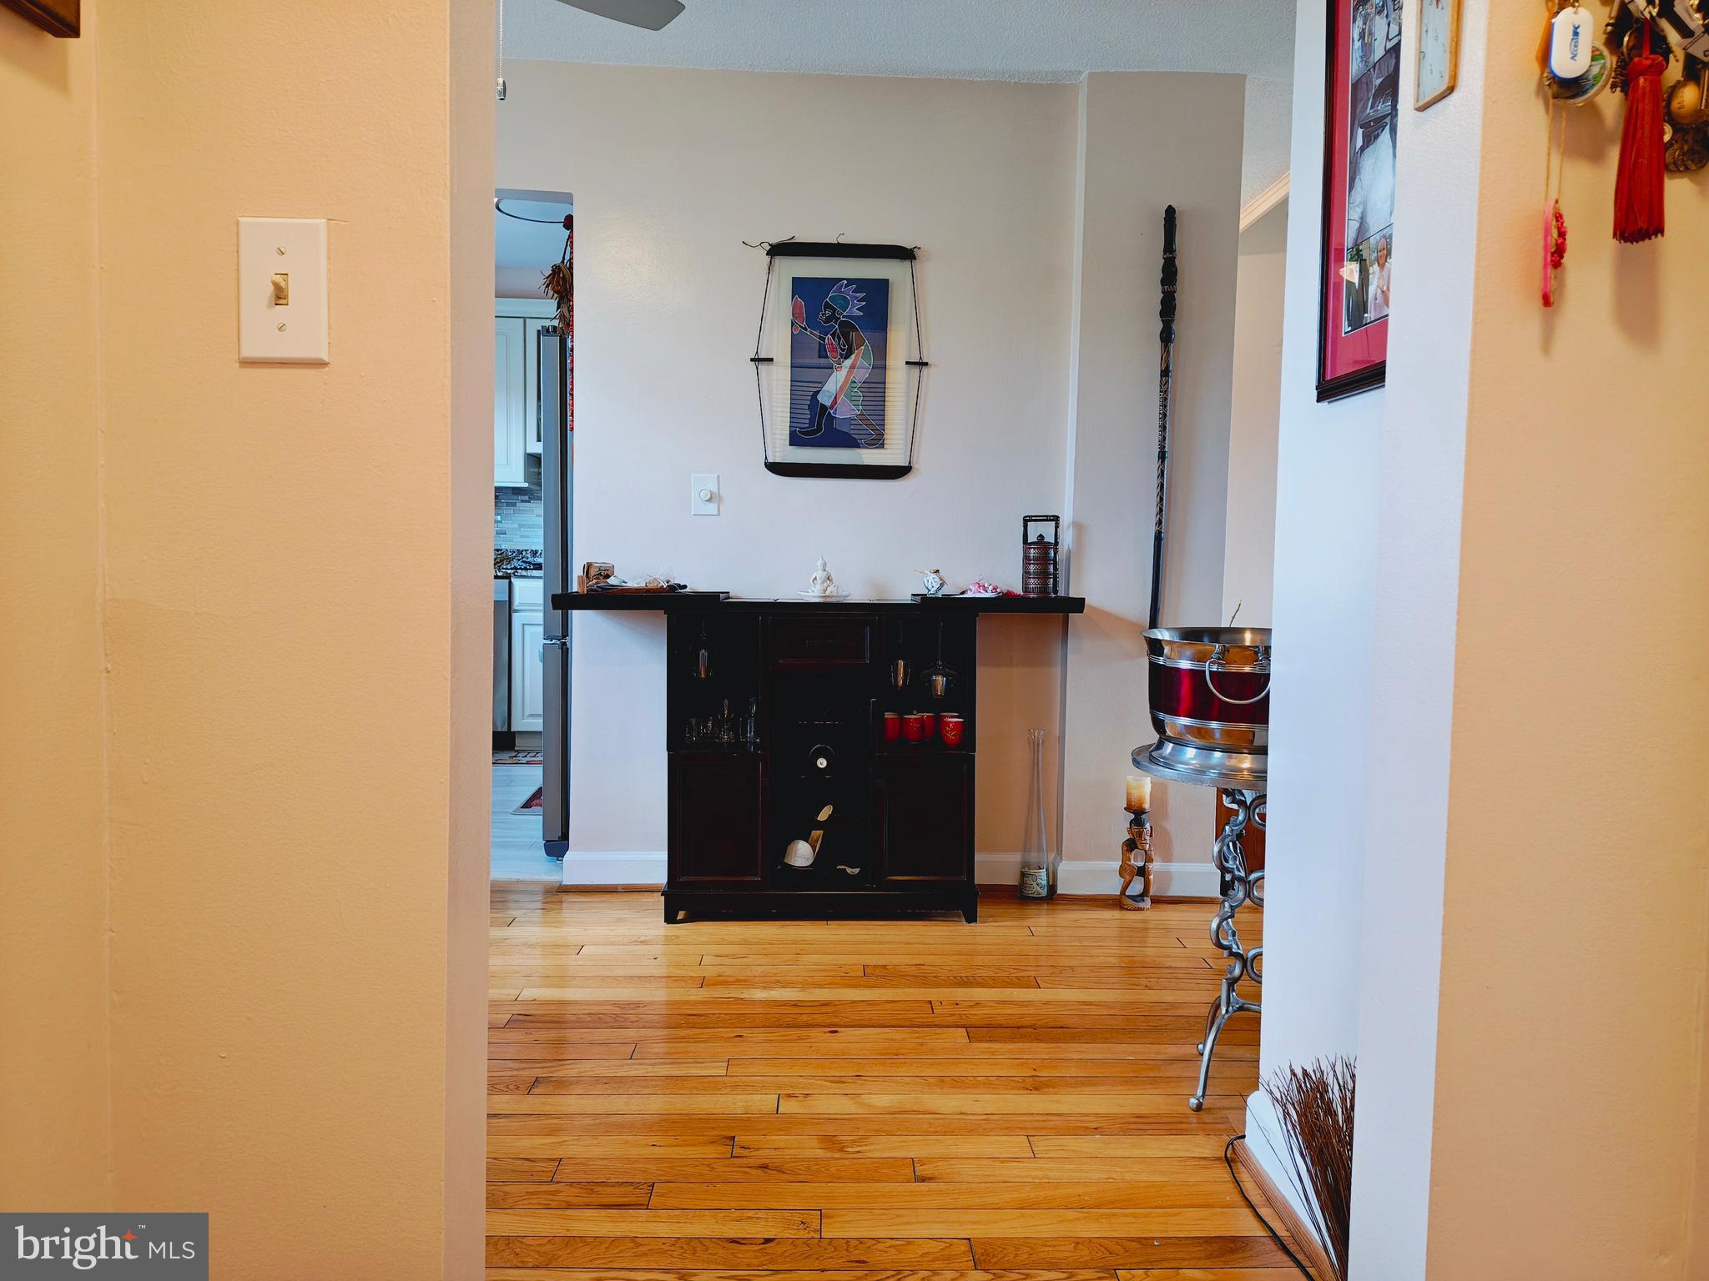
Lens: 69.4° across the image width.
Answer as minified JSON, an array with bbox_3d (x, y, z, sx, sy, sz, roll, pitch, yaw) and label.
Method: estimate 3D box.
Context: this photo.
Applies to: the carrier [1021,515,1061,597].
[{"bbox_3d":[0.532,-0.240,3.526,0.108,0.232,0.097,1,3,-2],"label":"carrier"}]

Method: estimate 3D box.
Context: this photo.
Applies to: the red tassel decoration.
[{"bbox_3d":[0.615,-0.395,0.967,0.036,0.160,0.033,1,3,-2],"label":"red tassel decoration"}]

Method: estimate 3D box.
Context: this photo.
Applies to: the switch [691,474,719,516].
[{"bbox_3d":[-0.439,-0.429,3.653,0.080,0.124,0.025,1,3,-2],"label":"switch"}]

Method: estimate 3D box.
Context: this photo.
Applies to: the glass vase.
[{"bbox_3d":[0.543,0.515,3.690,0.095,0.505,0.095,1,3,-2],"label":"glass vase"}]

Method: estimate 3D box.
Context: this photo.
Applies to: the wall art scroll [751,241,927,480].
[{"bbox_3d":[-0.043,-0.826,3.645,0.510,0.685,0.025,1,3,-2],"label":"wall art scroll"}]

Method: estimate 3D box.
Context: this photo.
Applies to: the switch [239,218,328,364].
[{"bbox_3d":[-0.453,-0.277,0.980,0.070,0.115,0.020,1,3,-2],"label":"switch"}]

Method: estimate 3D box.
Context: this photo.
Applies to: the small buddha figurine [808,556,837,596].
[{"bbox_3d":[-0.086,-0.182,3.468,0.083,0.116,0.058,1,3,-2],"label":"small buddha figurine"}]

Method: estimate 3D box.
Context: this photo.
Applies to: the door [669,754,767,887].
[{"bbox_3d":[-0.374,0.493,3.387,0.270,0.365,0.022,1,3,-2],"label":"door"}]

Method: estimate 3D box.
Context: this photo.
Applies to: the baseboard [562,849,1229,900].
[{"bbox_3d":[0.103,0.704,3.695,1.970,0.122,0.100,1,3,-2],"label":"baseboard"}]

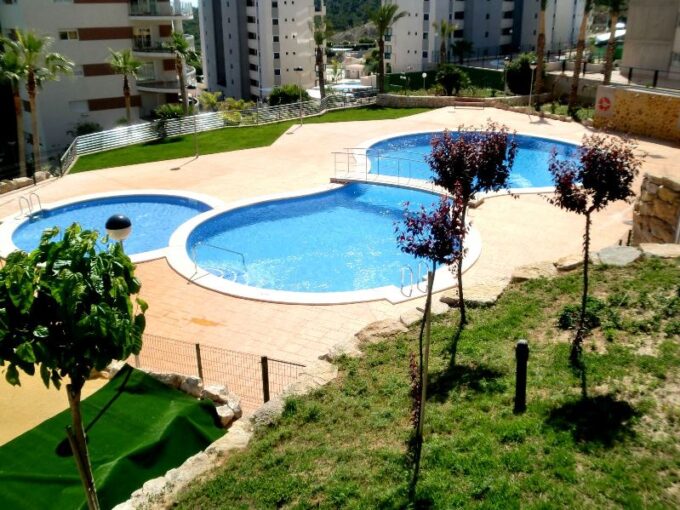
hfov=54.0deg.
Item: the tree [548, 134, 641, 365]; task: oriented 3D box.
[{"bbox_3d":[3.347,0.025,9.099,1.156,3.288,1.099,8,22,20],"label":"tree"}]

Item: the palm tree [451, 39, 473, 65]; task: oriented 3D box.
[{"bbox_3d":[12.370,-20.668,68.000,2.300,2.638,2.300,-1,21,0],"label":"palm tree"}]

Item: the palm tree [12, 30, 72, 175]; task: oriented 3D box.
[{"bbox_3d":[-13.585,-6.817,30.500,2.600,6.520,2.600,0,21,0],"label":"palm tree"}]

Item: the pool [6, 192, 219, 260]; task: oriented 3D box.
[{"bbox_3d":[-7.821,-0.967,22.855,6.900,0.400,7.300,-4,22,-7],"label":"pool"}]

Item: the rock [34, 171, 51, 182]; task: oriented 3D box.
[{"bbox_3d":[-12.418,-3.308,28.041,0.620,0.380,0.500,-10,23,-22],"label":"rock"}]

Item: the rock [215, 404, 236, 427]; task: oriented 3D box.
[{"bbox_3d":[-1.989,2.788,11.600,0.350,0.260,0.300,7,22,18],"label":"rock"}]

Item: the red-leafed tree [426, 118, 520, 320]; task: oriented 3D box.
[{"bbox_3d":[2.163,-0.427,11.229,1.435,3.521,1.363,4,21,11],"label":"red-leafed tree"}]

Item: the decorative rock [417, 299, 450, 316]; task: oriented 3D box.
[{"bbox_3d":[1.861,1.045,13.290,0.656,0.270,0.450,3,21,8],"label":"decorative rock"}]

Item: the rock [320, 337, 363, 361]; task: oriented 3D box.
[{"bbox_3d":[0.009,1.646,11.757,0.751,0.320,0.500,0,21,0],"label":"rock"}]

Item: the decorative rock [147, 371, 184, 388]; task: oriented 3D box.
[{"bbox_3d":[-3.331,2.377,12.750,0.600,0.270,0.320,7,22,18],"label":"decorative rock"}]

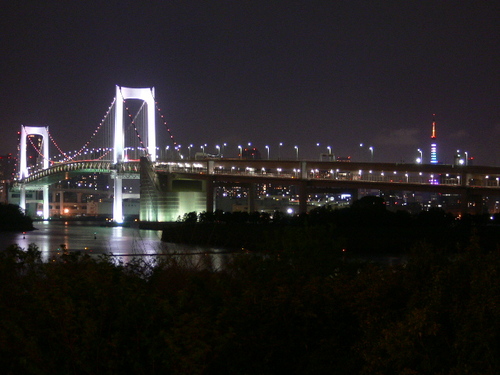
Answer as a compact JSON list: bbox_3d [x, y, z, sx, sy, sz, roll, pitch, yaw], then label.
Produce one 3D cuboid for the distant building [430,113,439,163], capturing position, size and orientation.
[{"bbox_3d":[650.000,-91.300,4280.000,90.000,333.000,90.000,0,-1,9],"label":"distant building"}]

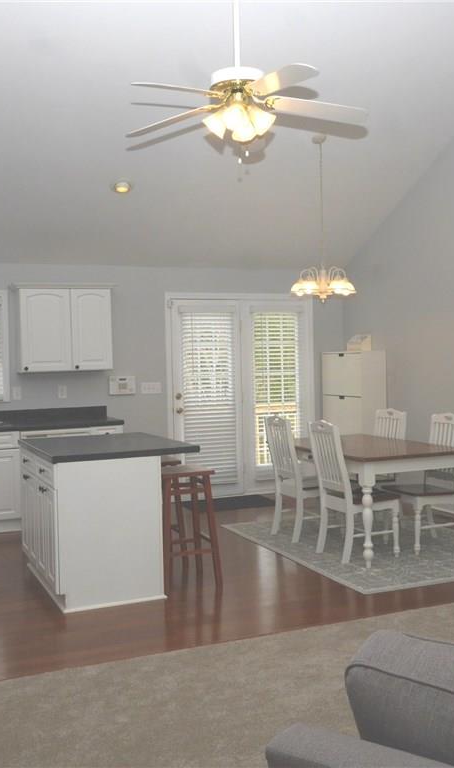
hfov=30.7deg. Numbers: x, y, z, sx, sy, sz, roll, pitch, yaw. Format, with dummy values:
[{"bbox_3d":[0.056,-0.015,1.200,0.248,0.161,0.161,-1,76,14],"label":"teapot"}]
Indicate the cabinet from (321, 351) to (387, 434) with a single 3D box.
[{"bbox_3d":[1.348,0.409,8.720,0.292,1.485,0.790,-2,2,-23],"label":"cabinet"}]

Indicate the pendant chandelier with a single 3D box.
[{"bbox_3d":[0.803,-1.393,7.012,0.560,1.400,0.560,-1,2,0],"label":"pendant chandelier"}]

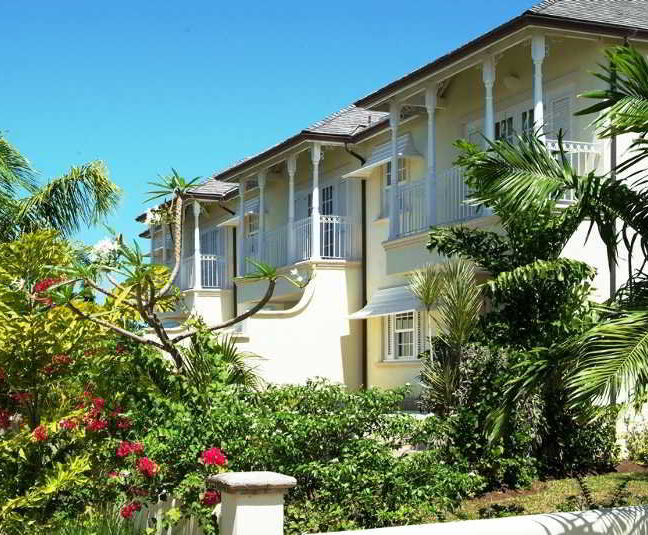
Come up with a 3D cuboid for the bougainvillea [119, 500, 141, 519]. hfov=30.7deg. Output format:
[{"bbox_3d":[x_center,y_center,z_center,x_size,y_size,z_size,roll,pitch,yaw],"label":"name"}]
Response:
[{"bbox_3d":[-1.806,2.258,11.000,0.225,0.170,0.200,1,-5,-9],"label":"bougainvillea"}]

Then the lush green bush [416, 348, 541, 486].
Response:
[{"bbox_3d":[2.031,1.971,15.700,1.580,1.860,1.400,0,-5,0],"label":"lush green bush"}]

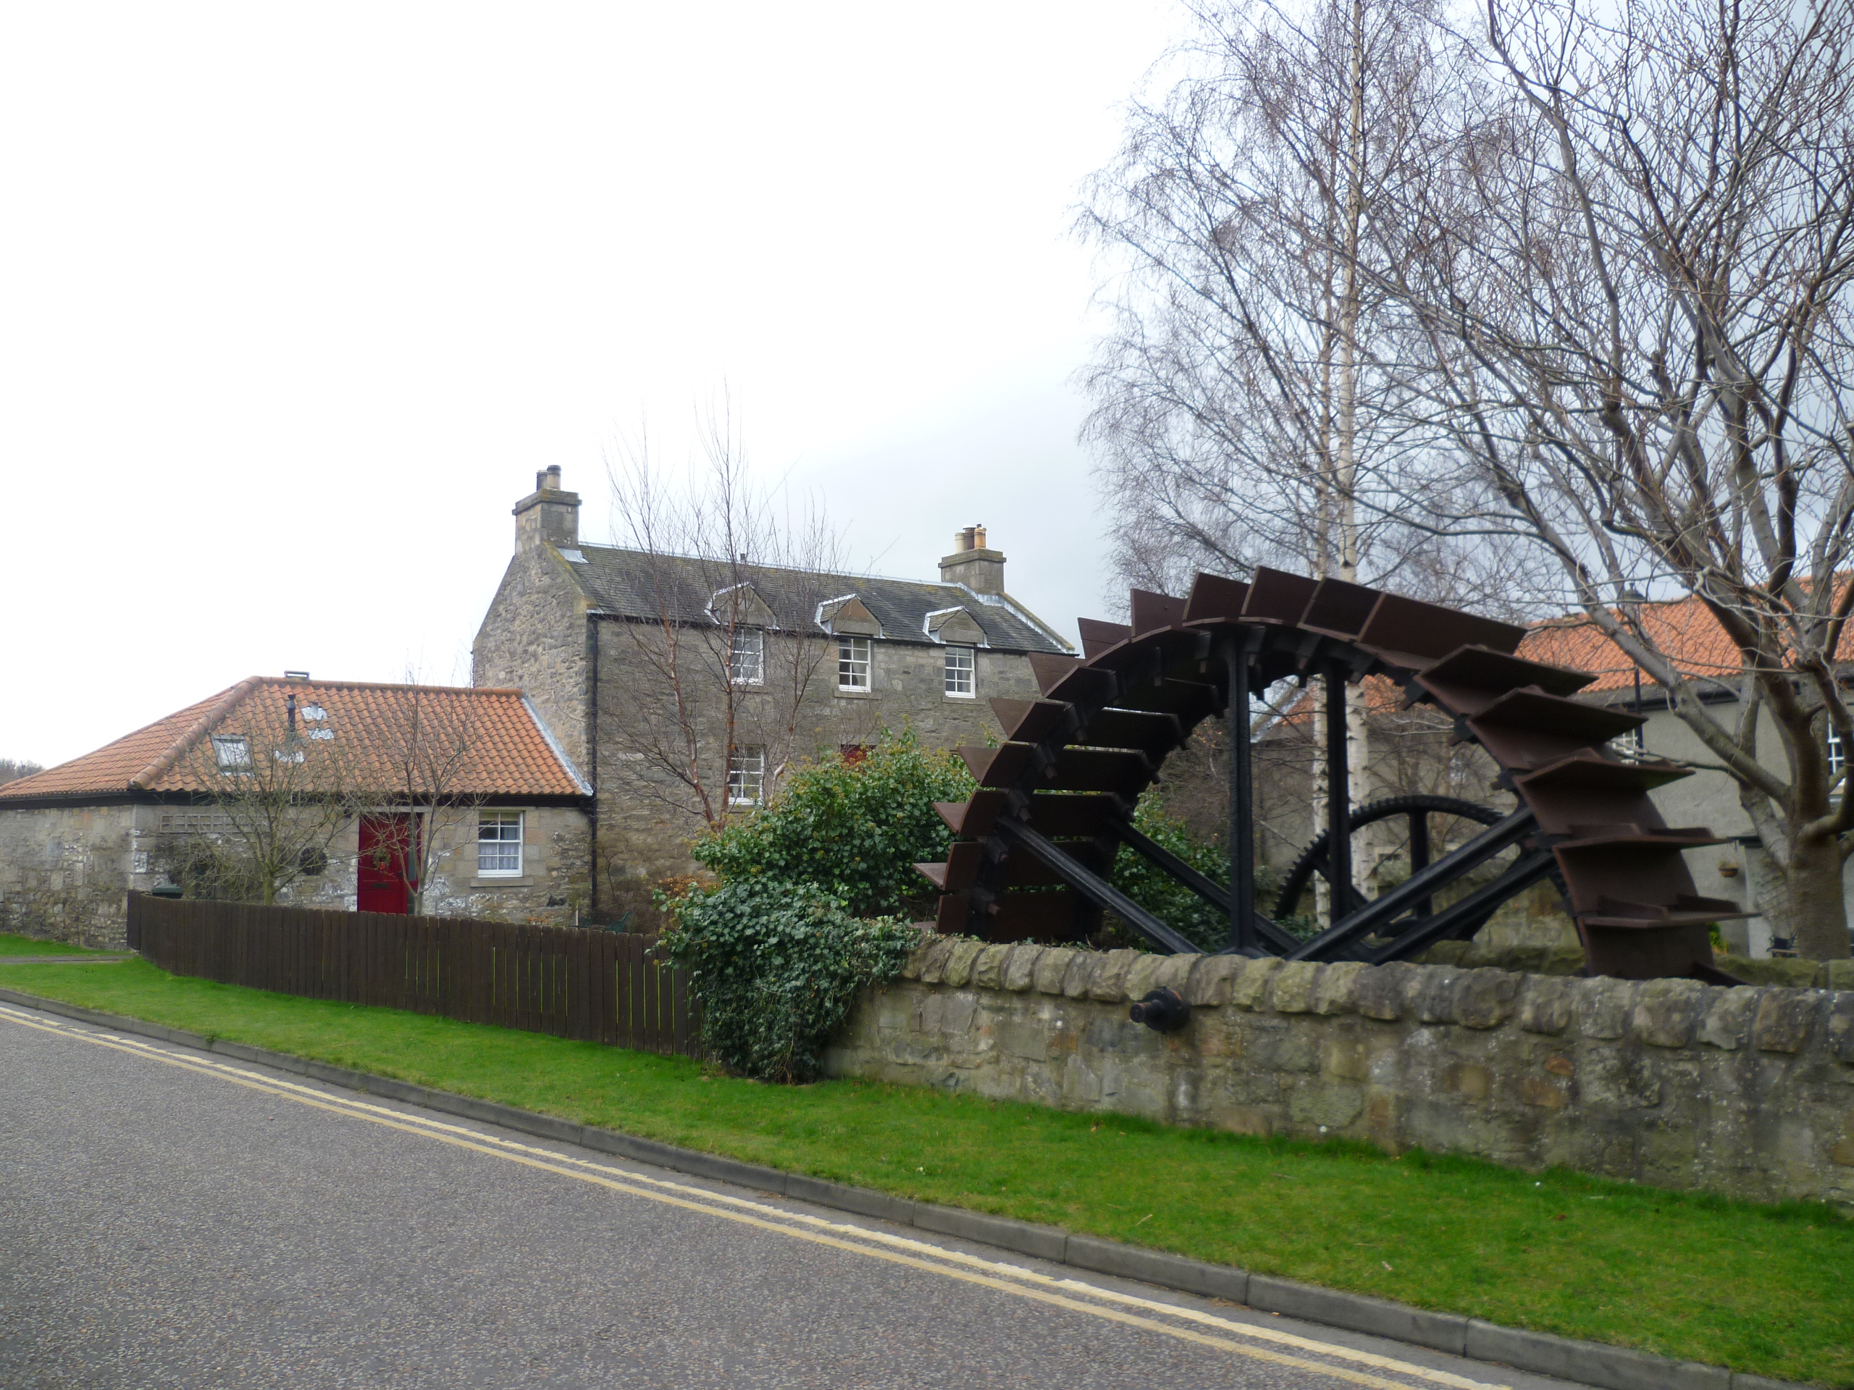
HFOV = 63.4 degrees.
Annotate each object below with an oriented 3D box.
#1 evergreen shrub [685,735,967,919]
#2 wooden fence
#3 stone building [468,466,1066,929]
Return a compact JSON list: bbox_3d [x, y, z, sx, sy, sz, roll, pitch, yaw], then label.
[{"bbox_3d":[-0.490,1.600,12.908,2.100,2.550,2.500,-5,-7,42],"label":"evergreen shrub"},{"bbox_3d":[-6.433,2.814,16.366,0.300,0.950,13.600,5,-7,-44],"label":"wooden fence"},{"bbox_3d":[-3.354,0.127,34.827,12.500,9.400,6.500,3,-6,-36],"label":"stone building"}]

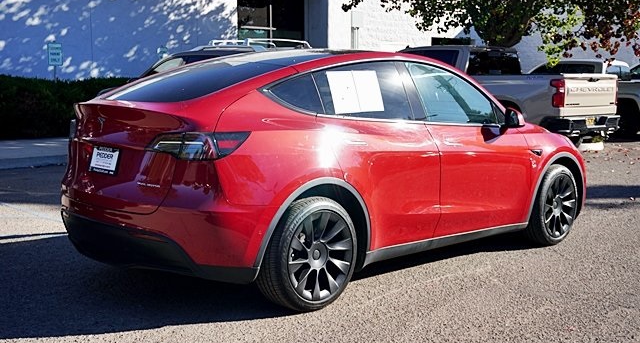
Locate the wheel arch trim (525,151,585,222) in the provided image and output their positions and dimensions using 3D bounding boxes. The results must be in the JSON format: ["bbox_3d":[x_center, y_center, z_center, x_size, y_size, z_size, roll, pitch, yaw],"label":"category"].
[{"bbox_3d":[2.018,0.112,6.546,0.970,0.550,0.100,-6,10,-44],"label":"wheel arch trim"}]

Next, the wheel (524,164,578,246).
[{"bbox_3d":[1.991,0.282,6.677,0.700,0.700,0.250,-6,10,-44],"label":"wheel"}]

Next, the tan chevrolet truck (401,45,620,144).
[{"bbox_3d":[2.649,-1.394,14.883,2.070,1.960,5.890,-6,9,-43],"label":"tan chevrolet truck"}]

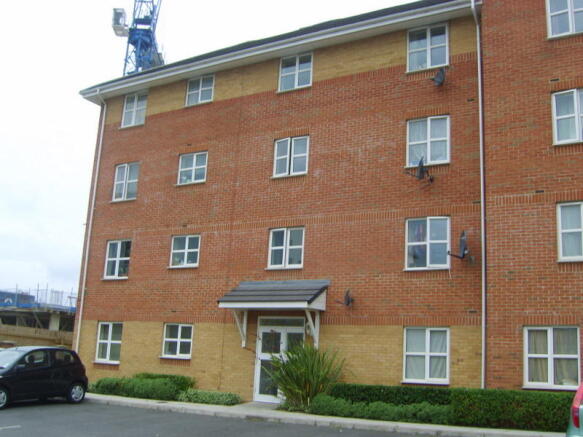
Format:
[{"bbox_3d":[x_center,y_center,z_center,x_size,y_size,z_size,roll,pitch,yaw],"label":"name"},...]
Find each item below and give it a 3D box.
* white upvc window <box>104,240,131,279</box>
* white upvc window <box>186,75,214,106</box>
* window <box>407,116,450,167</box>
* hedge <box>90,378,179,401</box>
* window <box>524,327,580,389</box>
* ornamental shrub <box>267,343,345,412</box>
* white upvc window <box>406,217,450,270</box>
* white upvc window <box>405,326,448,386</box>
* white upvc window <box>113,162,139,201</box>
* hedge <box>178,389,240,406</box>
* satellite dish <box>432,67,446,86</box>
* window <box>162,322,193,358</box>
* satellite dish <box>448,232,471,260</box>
[{"bbox_3d":[-5.618,1.353,20.894,1.120,1.280,0.100,-5,-14,30],"label":"white upvc window"},{"bbox_3d":[-2.970,-4.128,20.645,1.123,0.958,0.120,-5,-15,30],"label":"white upvc window"},{"bbox_3d":[3.489,-1.948,16.268,1.120,1.270,0.100,-5,-14,30],"label":"window"},{"bbox_3d":[-4.128,4.605,17.478,2.700,0.450,0.950,-5,-15,30],"label":"hedge"},{"bbox_3d":[5.444,2.913,13.386,1.120,1.270,0.100,-5,-14,30],"label":"window"},{"bbox_3d":[0.350,3.816,15.454,1.750,1.600,1.600,2,-12,1],"label":"ornamental shrub"},{"bbox_3d":[3.359,0.630,15.720,1.120,1.290,0.100,-5,-14,30],"label":"white upvc window"},{"bbox_3d":[3.190,3.229,15.060,1.140,1.306,0.120,-5,-15,30],"label":"white upvc window"},{"bbox_3d":[-5.536,-1.230,21.453,1.098,1.292,0.120,-5,-15,30],"label":"white upvc window"},{"bbox_3d":[-1.993,4.498,16.129,1.550,0.280,0.800,-5,-15,30],"label":"hedge"},{"bbox_3d":[3.722,-3.559,16.093,0.360,0.520,0.500,1,-12,6],"label":"satellite dish"},{"bbox_3d":[-3.362,3.634,18.906,1.123,1.017,0.120,-5,-15,30],"label":"window"},{"bbox_3d":[3.918,0.636,14.897,0.500,0.660,0.580,0,-12,12],"label":"satellite dish"}]

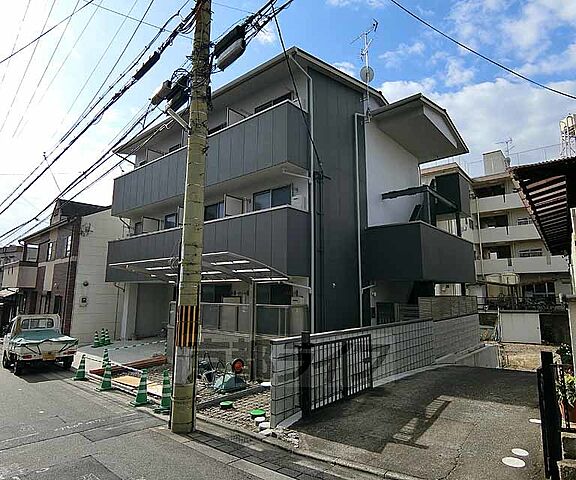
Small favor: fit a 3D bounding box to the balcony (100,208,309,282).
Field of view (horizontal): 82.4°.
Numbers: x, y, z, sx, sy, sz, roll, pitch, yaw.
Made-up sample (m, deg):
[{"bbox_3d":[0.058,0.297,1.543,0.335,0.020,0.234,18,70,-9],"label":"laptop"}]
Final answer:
[{"bbox_3d":[-3.880,0.540,12.161,10.888,1.796,0.952,-6,-10,39],"label":"balcony"}]

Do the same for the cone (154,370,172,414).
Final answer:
[{"bbox_3d":[-2.153,2.662,5.847,0.360,0.700,0.360,-7,-11,43],"label":"cone"}]

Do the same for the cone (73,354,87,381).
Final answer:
[{"bbox_3d":[-5.985,3.686,9.597,0.360,0.700,0.360,-7,-11,43],"label":"cone"}]

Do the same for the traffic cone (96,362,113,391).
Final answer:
[{"bbox_3d":[-4.483,3.329,8.147,0.360,0.700,0.360,-7,-11,43],"label":"traffic cone"}]

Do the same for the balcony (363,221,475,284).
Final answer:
[{"bbox_3d":[5.923,0.827,13.853,1.990,1.843,7.960,-6,-10,39],"label":"balcony"}]

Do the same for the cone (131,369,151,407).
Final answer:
[{"bbox_3d":[-3.000,3.030,6.847,0.360,0.700,0.360,-7,-11,43],"label":"cone"}]

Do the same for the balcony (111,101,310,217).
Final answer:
[{"bbox_3d":[-3.823,-2.396,12.510,10.730,1.743,0.952,-6,-10,39],"label":"balcony"}]

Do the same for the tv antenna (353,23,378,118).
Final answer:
[{"bbox_3d":[2.964,-6.206,12.410,0.600,3.750,1.250,5,-9,-33],"label":"tv antenna"}]

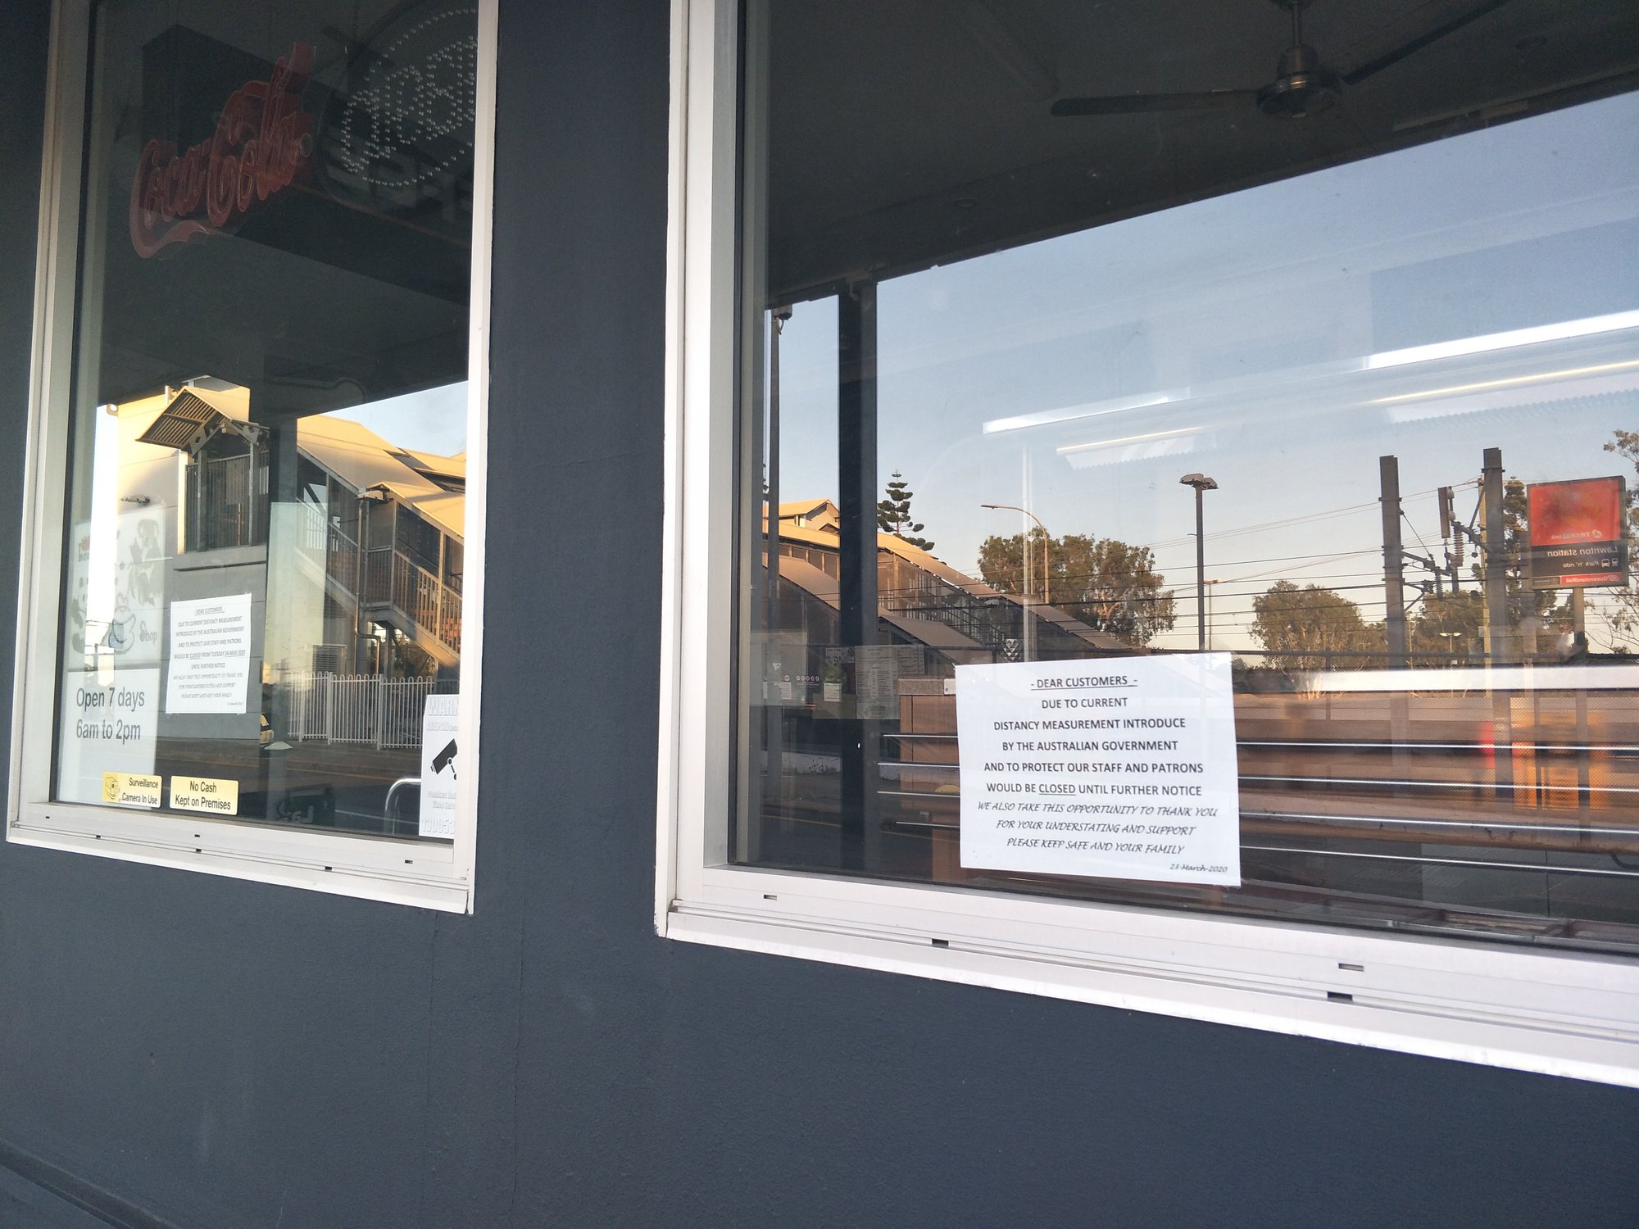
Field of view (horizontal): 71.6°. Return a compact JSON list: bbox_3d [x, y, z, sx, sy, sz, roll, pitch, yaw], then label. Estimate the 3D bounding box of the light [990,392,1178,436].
[{"bbox_3d":[1.524,-1.164,6.622,1.200,0.080,0.120,-3,-6,34],"label":"light"}]

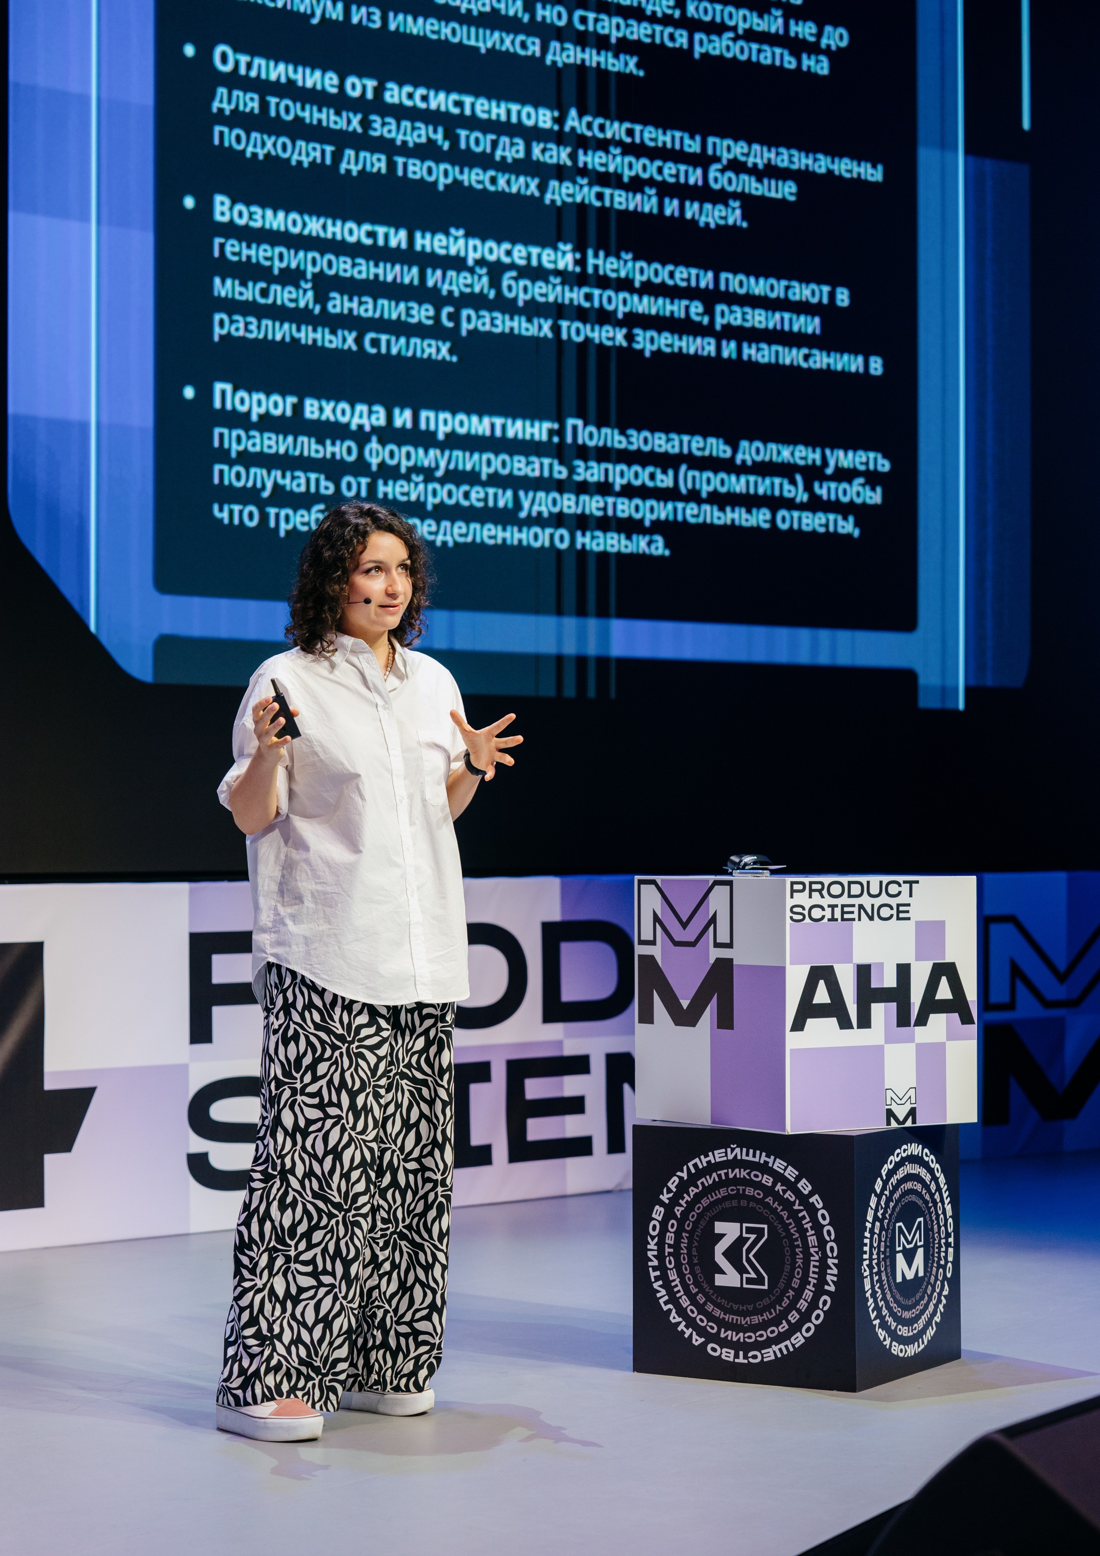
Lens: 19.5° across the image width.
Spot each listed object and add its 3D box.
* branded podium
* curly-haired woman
[{"bbox_3d":[0.520,0.706,6.608,0.590,1.000,0.580,1,-2,-44],"label":"branded podium"},{"bbox_3d":[-0.350,0.342,5.965,0.600,1.700,0.420,1,-2,-43],"label":"curly-haired woman"}]

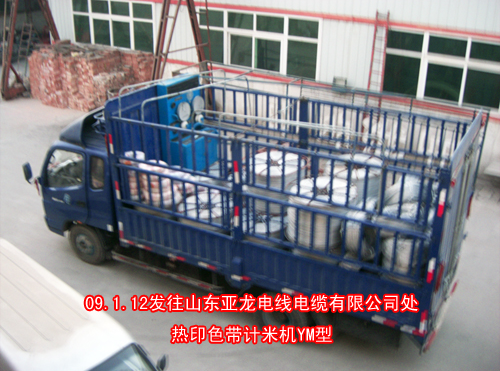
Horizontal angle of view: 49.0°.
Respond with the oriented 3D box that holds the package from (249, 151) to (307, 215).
[{"bbox_3d":[0.400,-0.051,8.136,0.819,0.650,0.819,0,24,0],"label":"package"}]

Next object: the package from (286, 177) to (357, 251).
[{"bbox_3d":[0.943,0.352,7.235,0.854,0.639,0.854,0,24,0],"label":"package"}]

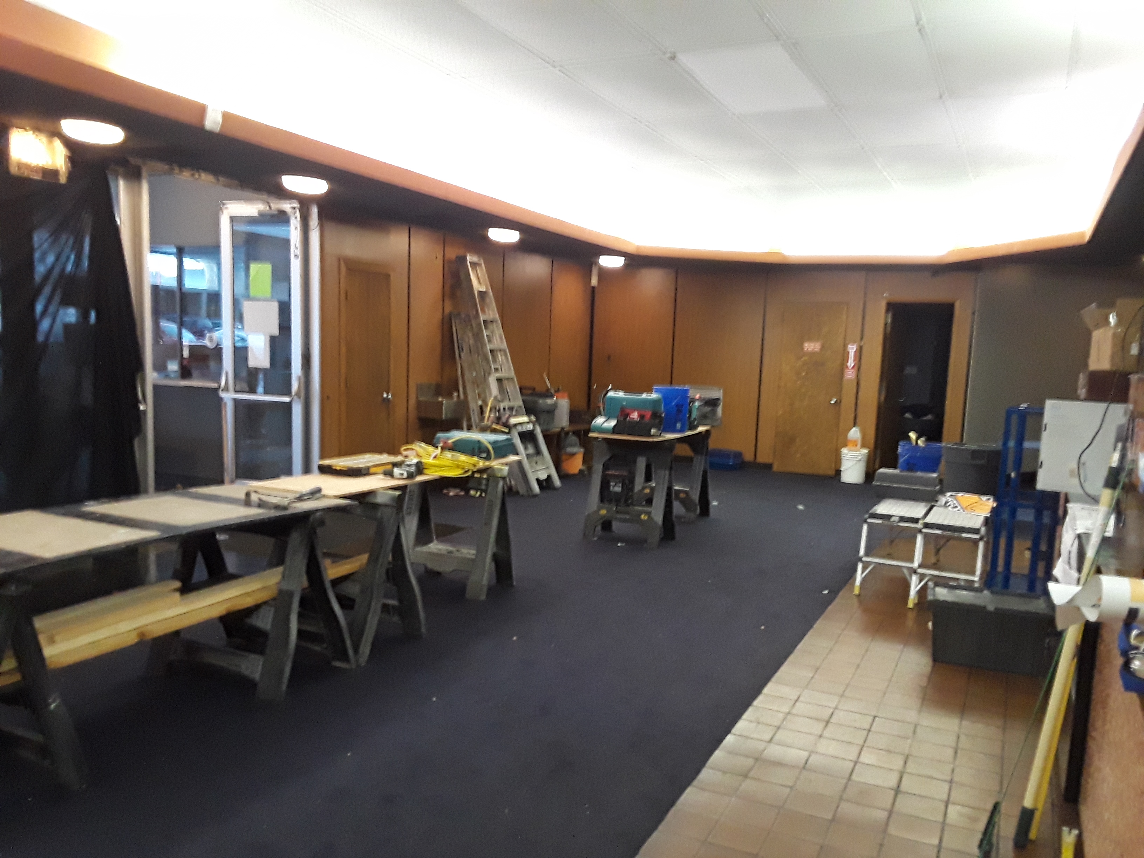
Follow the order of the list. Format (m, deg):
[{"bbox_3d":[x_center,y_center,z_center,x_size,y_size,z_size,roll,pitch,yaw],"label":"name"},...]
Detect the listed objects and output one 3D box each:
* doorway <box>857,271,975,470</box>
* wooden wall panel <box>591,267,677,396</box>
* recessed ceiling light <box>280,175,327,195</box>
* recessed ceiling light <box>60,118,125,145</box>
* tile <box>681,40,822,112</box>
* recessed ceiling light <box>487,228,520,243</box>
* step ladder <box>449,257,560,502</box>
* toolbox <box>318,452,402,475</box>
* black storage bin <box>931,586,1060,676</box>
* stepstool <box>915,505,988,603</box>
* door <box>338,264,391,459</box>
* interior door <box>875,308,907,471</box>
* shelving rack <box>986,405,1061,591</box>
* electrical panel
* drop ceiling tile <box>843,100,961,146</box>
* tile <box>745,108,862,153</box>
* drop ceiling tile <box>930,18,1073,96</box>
[{"bbox_3d":[3.884,-0.584,10.563,1.173,2.407,0.140,4,6,26],"label":"doorway"},{"bbox_3d":[0.777,-0.878,12.022,1.138,2.377,0.040,4,6,26],"label":"wooden wall panel"},{"bbox_3d":[-1.685,-1.541,5.833,0.285,0.070,0.285,4,5,26],"label":"recessed ceiling light"},{"bbox_3d":[-2.352,-1.456,4.535,0.285,0.070,0.285,4,5,26],"label":"recessed ceiling light"},{"bbox_3d":[1.014,-1.893,5.033,0.605,0.020,1.215,4,6,26],"label":"tile"},{"bbox_3d":[-0.626,-1.766,8.452,0.310,0.100,0.310,2,5,0],"label":"recessed ceiling light"},{"bbox_3d":[-0.671,-0.567,9.216,0.300,2.450,0.550,-17,-4,26],"label":"step ladder"},{"bbox_3d":[-1.100,0.187,4.901,0.290,0.065,0.430,4,5,26],"label":"toolbox"},{"bbox_3d":[2.006,0.954,4.429,0.519,0.299,0.373,4,6,26],"label":"black storage bin"},{"bbox_3d":[2.350,0.779,5.680,0.360,0.490,0.760,4,6,26],"label":"stepstool"},{"bbox_3d":[-1.811,-0.384,8.174,0.060,2.080,0.740,4,6,26],"label":"door"},{"bbox_3d":[3.924,-0.446,11.414,0.045,2.030,0.760,6,6,41],"label":"interior door"},{"bbox_3d":[2.676,0.458,5.468,0.360,1.140,0.360,4,5,26],"label":"shelving rack"},{"bbox_3d":[2.610,0.090,4.721,0.380,0.465,0.140,4,6,26],"label":"electrical panel"},{"bbox_3d":[2.098,-1.936,5.891,0.610,0.020,1.220,4,6,26],"label":"drop ceiling tile"},{"bbox_3d":[1.553,-1.971,6.128,0.605,0.020,1.215,4,6,26],"label":"tile"},{"bbox_3d":[2.099,-1.813,4.524,0.610,0.020,1.220,4,6,26],"label":"drop ceiling tile"}]

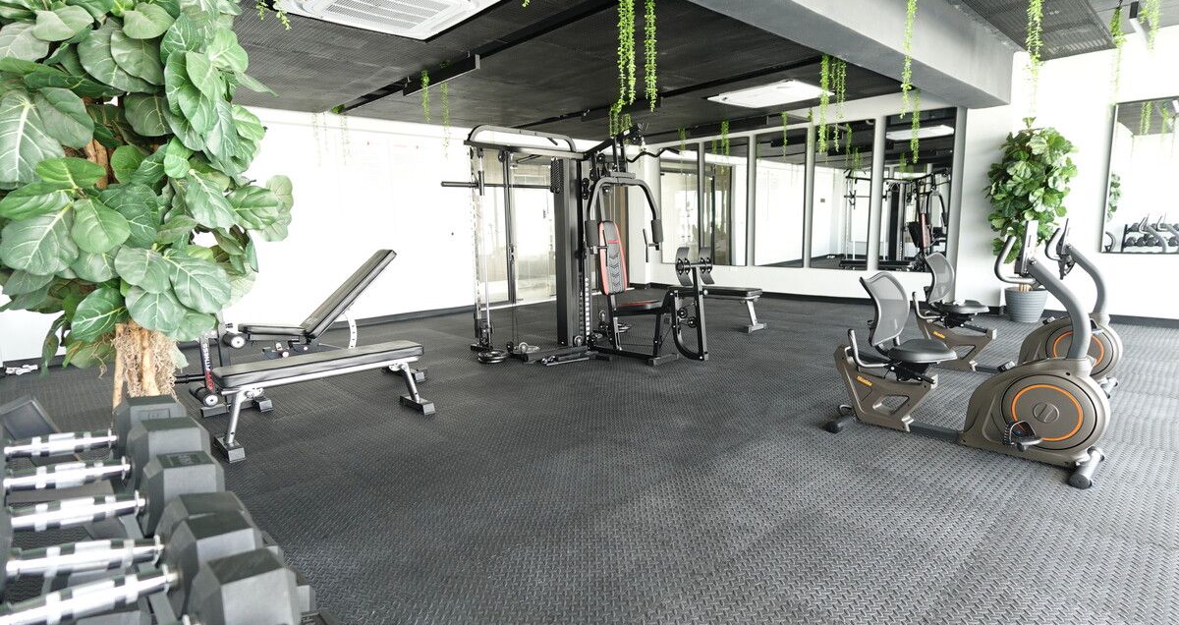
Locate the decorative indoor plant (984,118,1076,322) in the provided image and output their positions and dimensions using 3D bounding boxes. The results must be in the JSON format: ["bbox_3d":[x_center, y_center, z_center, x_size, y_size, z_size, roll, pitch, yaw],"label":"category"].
[{"bbox_3d":[4.853,-1.005,6.551,0.770,2.230,0.800,-9,12,-42],"label":"decorative indoor plant"}]

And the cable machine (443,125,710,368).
[{"bbox_3d":[-0.171,-0.699,5.474,2.600,2.160,1.500,6,11,40],"label":"cable machine"}]

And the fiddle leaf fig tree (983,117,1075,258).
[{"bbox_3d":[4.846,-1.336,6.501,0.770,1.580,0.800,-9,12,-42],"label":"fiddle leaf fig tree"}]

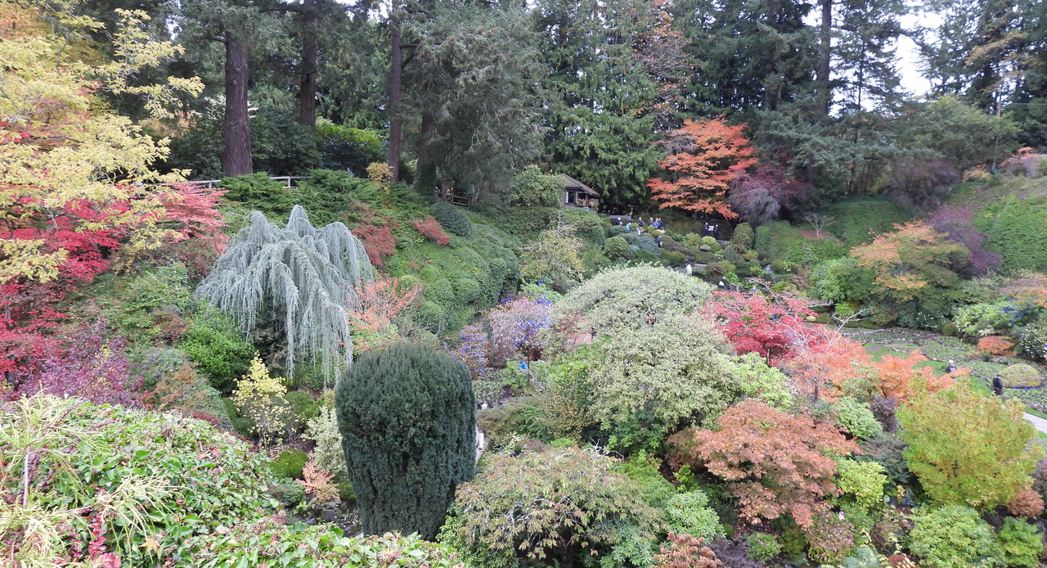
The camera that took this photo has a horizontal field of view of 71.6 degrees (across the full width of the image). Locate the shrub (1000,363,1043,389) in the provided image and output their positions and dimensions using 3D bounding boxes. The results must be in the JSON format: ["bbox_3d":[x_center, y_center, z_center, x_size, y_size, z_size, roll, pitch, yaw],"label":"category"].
[{"bbox_3d":[30.217,5.577,44.000,2.650,1.300,2.600,3,5,35],"label":"shrub"}]

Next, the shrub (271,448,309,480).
[{"bbox_3d":[-8.135,6.261,25.200,1.350,0.980,1.300,-1,4,-18],"label":"shrub"}]

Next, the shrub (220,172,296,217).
[{"bbox_3d":[-13.894,-4.688,38.000,4.000,2.200,3.200,-2,9,-20],"label":"shrub"}]

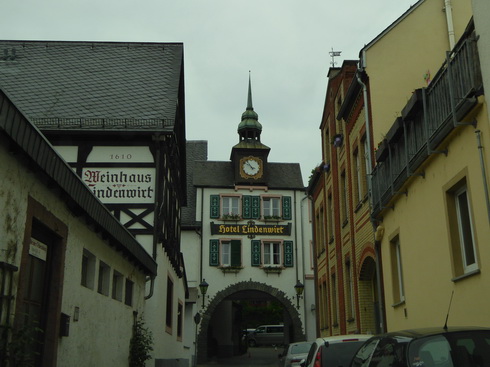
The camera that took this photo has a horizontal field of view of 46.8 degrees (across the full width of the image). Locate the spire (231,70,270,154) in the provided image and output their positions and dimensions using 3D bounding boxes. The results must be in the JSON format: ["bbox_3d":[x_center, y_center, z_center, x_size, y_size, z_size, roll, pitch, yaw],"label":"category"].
[{"bbox_3d":[0.326,-4.280,34.349,2.200,5.600,2.150,1,-16,-5],"label":"spire"}]

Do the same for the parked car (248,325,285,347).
[{"bbox_3d":[2.258,13.818,51.119,4.850,1.893,1.900,0,-16,0],"label":"parked car"}]

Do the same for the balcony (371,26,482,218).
[{"bbox_3d":[3.384,-0.708,10.830,0.650,1.196,7.082,-1,-16,1],"label":"balcony"}]

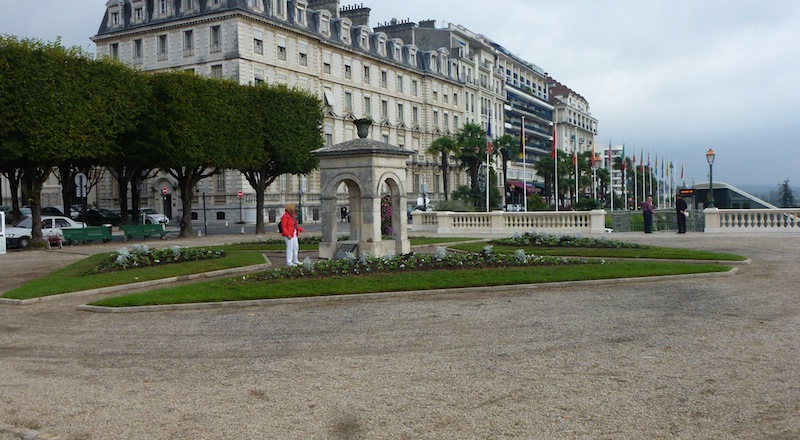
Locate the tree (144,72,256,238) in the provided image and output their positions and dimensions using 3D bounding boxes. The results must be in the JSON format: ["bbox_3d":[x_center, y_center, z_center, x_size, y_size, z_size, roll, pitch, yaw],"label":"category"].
[{"bbox_3d":[-10.652,-3.142,36.600,4.900,7.800,5.200,0,2,30],"label":"tree"}]

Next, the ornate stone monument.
[{"bbox_3d":[-1.050,-0.953,21.200,2.200,4.080,2.200,0,2,31],"label":"ornate stone monument"}]

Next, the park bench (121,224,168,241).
[{"bbox_3d":[-12.885,0.665,36.200,0.650,0.770,2.450,-1,2,28],"label":"park bench"}]

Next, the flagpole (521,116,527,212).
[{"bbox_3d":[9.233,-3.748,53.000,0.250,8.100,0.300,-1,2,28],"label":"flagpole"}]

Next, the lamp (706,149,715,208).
[{"bbox_3d":[14.196,-1.903,32.700,0.420,2.720,0.420,-1,2,0],"label":"lamp"}]

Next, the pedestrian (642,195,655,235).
[{"bbox_3d":[11.100,-0.246,32.000,0.500,1.700,0.500,-2,2,-10],"label":"pedestrian"}]

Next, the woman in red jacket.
[{"bbox_3d":[-2.782,0.381,18.200,0.550,1.640,0.520,-1,2,16],"label":"woman in red jacket"}]

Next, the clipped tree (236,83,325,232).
[{"bbox_3d":[-7.622,-3.261,40.300,4.900,8.100,4.900,-1,2,28],"label":"clipped tree"}]

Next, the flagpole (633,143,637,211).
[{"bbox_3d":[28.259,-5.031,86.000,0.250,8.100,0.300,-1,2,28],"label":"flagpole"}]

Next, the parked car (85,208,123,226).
[{"bbox_3d":[-25.377,-0.211,60.500,4.150,1.460,1.780,0,2,32],"label":"parked car"}]

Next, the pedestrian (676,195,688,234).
[{"bbox_3d":[12.343,-0.251,31.300,0.420,1.720,0.500,-1,2,22],"label":"pedestrian"}]

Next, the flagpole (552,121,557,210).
[{"bbox_3d":[9.801,-3.016,45.300,0.130,6.700,0.130,-1,2,0],"label":"flagpole"}]

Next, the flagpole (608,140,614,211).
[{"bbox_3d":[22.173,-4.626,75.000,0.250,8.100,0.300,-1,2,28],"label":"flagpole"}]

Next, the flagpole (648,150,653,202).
[{"bbox_3d":[27.679,-4.422,79.000,0.130,6.600,0.130,-1,2,0],"label":"flagpole"}]

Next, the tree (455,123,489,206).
[{"bbox_3d":[5.971,-3.934,59.000,3.100,8.300,3.100,-1,2,28],"label":"tree"}]

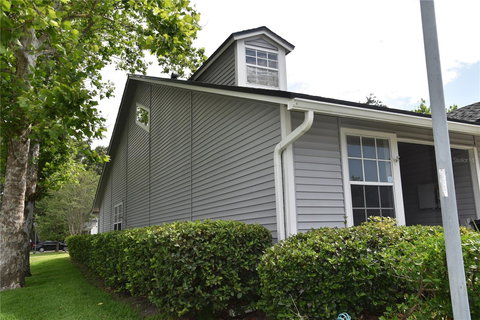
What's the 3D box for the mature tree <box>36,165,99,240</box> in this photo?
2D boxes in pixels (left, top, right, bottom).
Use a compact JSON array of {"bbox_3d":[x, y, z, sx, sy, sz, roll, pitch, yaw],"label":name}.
[{"bbox_3d":[-18.579,5.038,39.000,6.400,8.800,6.400,4,-12,-28],"label":"mature tree"}]

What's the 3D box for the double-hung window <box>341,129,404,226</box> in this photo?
[{"bbox_3d":[1.999,0.338,5.362,1.196,1.598,0.100,4,-12,-28],"label":"double-hung window"}]

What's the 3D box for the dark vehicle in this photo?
[{"bbox_3d":[-24.600,11.520,48.000,4.600,1.450,1.800,3,-12,-26],"label":"dark vehicle"}]

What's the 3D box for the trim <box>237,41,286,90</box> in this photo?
[{"bbox_3d":[0.496,-1.968,7.671,1.208,0.937,0.100,4,-12,-28],"label":"trim"}]

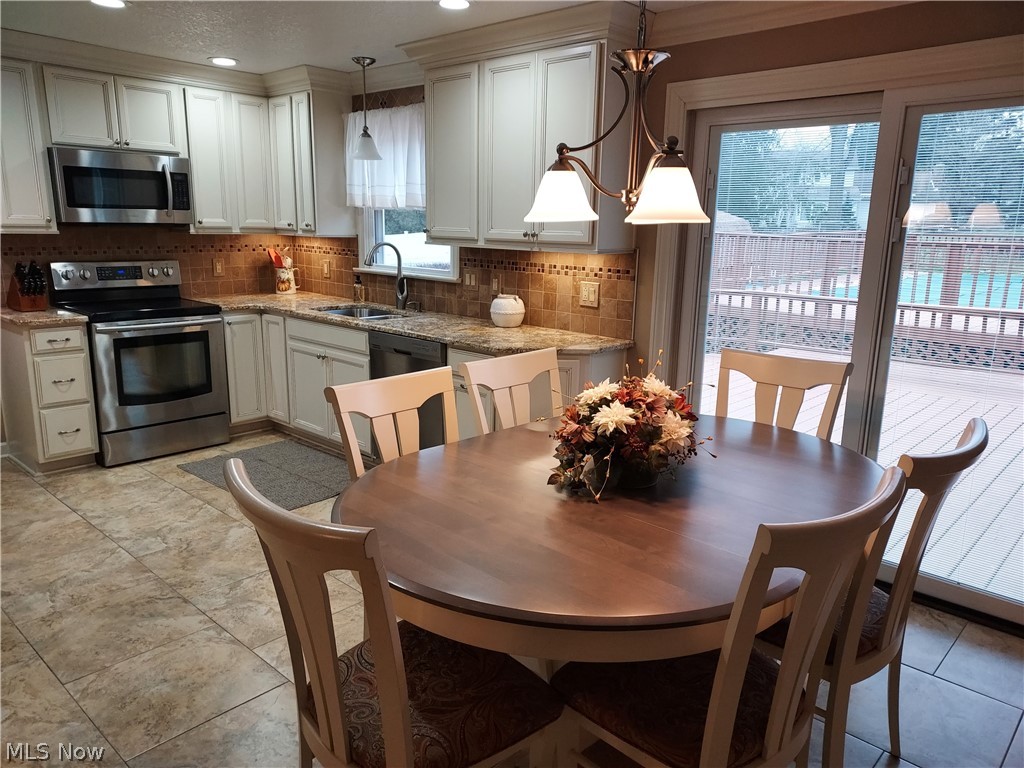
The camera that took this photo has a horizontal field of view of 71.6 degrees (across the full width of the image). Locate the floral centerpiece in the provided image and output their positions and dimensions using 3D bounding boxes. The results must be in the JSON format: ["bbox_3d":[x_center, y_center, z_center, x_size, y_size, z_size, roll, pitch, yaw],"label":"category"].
[{"bbox_3d":[0.333,0.131,2.066,0.440,0.310,0.400,2,13,0],"label":"floral centerpiece"}]

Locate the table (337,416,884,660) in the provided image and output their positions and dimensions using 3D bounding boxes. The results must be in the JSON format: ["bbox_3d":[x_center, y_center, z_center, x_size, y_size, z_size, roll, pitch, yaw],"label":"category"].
[{"bbox_3d":[0.353,0.650,2.204,1.800,0.762,1.230,-10,17,-41],"label":"table"}]

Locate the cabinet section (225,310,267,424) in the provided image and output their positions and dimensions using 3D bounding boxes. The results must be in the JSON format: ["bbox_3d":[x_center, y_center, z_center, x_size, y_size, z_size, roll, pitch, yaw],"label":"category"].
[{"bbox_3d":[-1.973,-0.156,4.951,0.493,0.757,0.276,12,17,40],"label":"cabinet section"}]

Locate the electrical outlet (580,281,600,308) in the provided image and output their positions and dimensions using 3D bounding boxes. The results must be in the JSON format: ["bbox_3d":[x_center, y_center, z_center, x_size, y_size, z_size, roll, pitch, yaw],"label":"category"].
[{"bbox_3d":[0.413,-0.474,3.791,0.118,0.124,0.012,12,17,40],"label":"electrical outlet"}]

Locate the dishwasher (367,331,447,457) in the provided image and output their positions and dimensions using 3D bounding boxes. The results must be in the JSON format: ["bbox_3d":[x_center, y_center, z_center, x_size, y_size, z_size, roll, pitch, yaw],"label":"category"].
[{"bbox_3d":[-0.389,0.119,4.205,0.610,0.855,0.635,12,17,40],"label":"dishwasher"}]

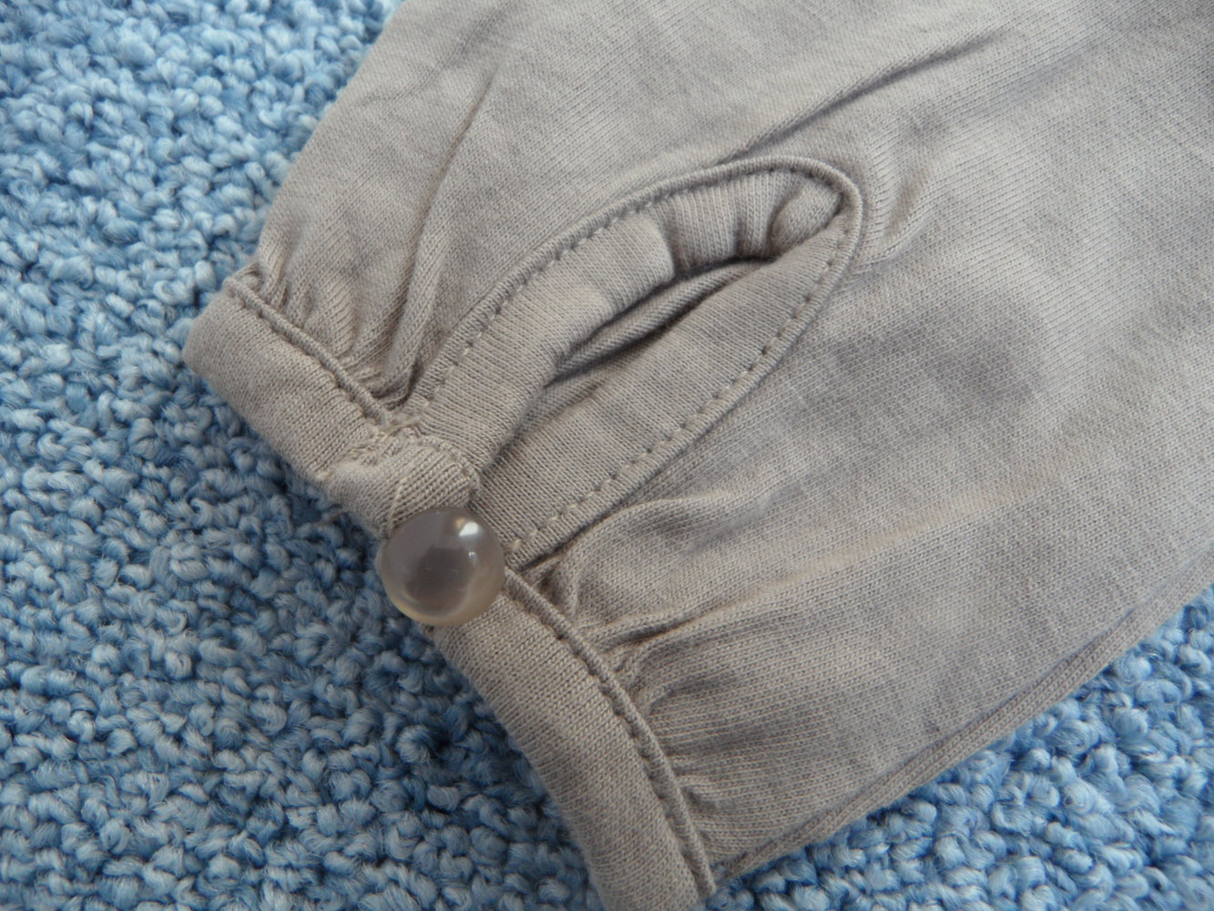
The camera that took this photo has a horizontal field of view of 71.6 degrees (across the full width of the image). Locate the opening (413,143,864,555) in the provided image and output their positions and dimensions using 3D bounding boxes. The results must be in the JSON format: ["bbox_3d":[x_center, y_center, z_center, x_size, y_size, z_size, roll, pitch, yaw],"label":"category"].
[{"bbox_3d":[0.005,-0.014,0.090,0.056,0.007,0.027,-39,76,-12],"label":"opening"}]

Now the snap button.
[{"bbox_3d":[-0.015,0.010,0.076,0.011,0.009,0.011,0,72,0],"label":"snap button"}]

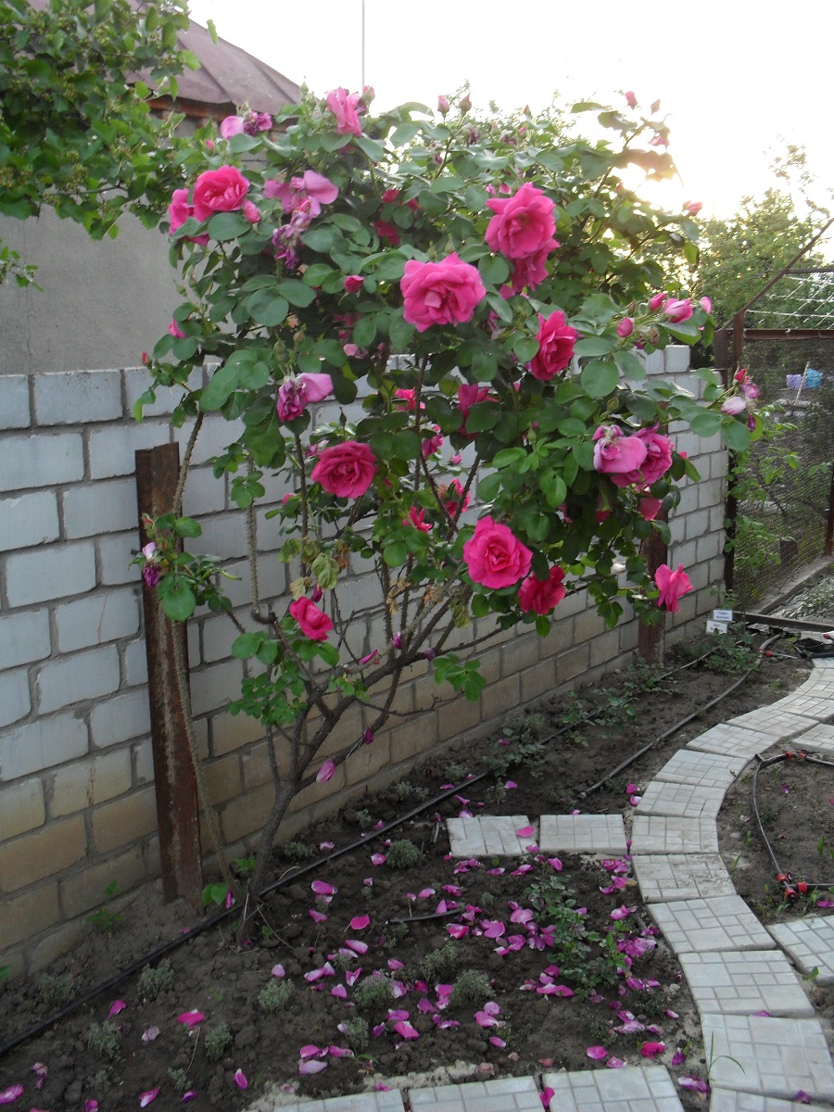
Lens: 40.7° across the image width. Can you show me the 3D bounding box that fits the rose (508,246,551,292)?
[{"bbox_3d":[0.249,-0.633,2.450,0.105,0.117,0.085,-4,11,-12],"label":"rose"}]

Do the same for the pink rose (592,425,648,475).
[{"bbox_3d":[0.384,-0.200,2.120,0.098,0.090,0.085,1,12,10],"label":"pink rose"}]

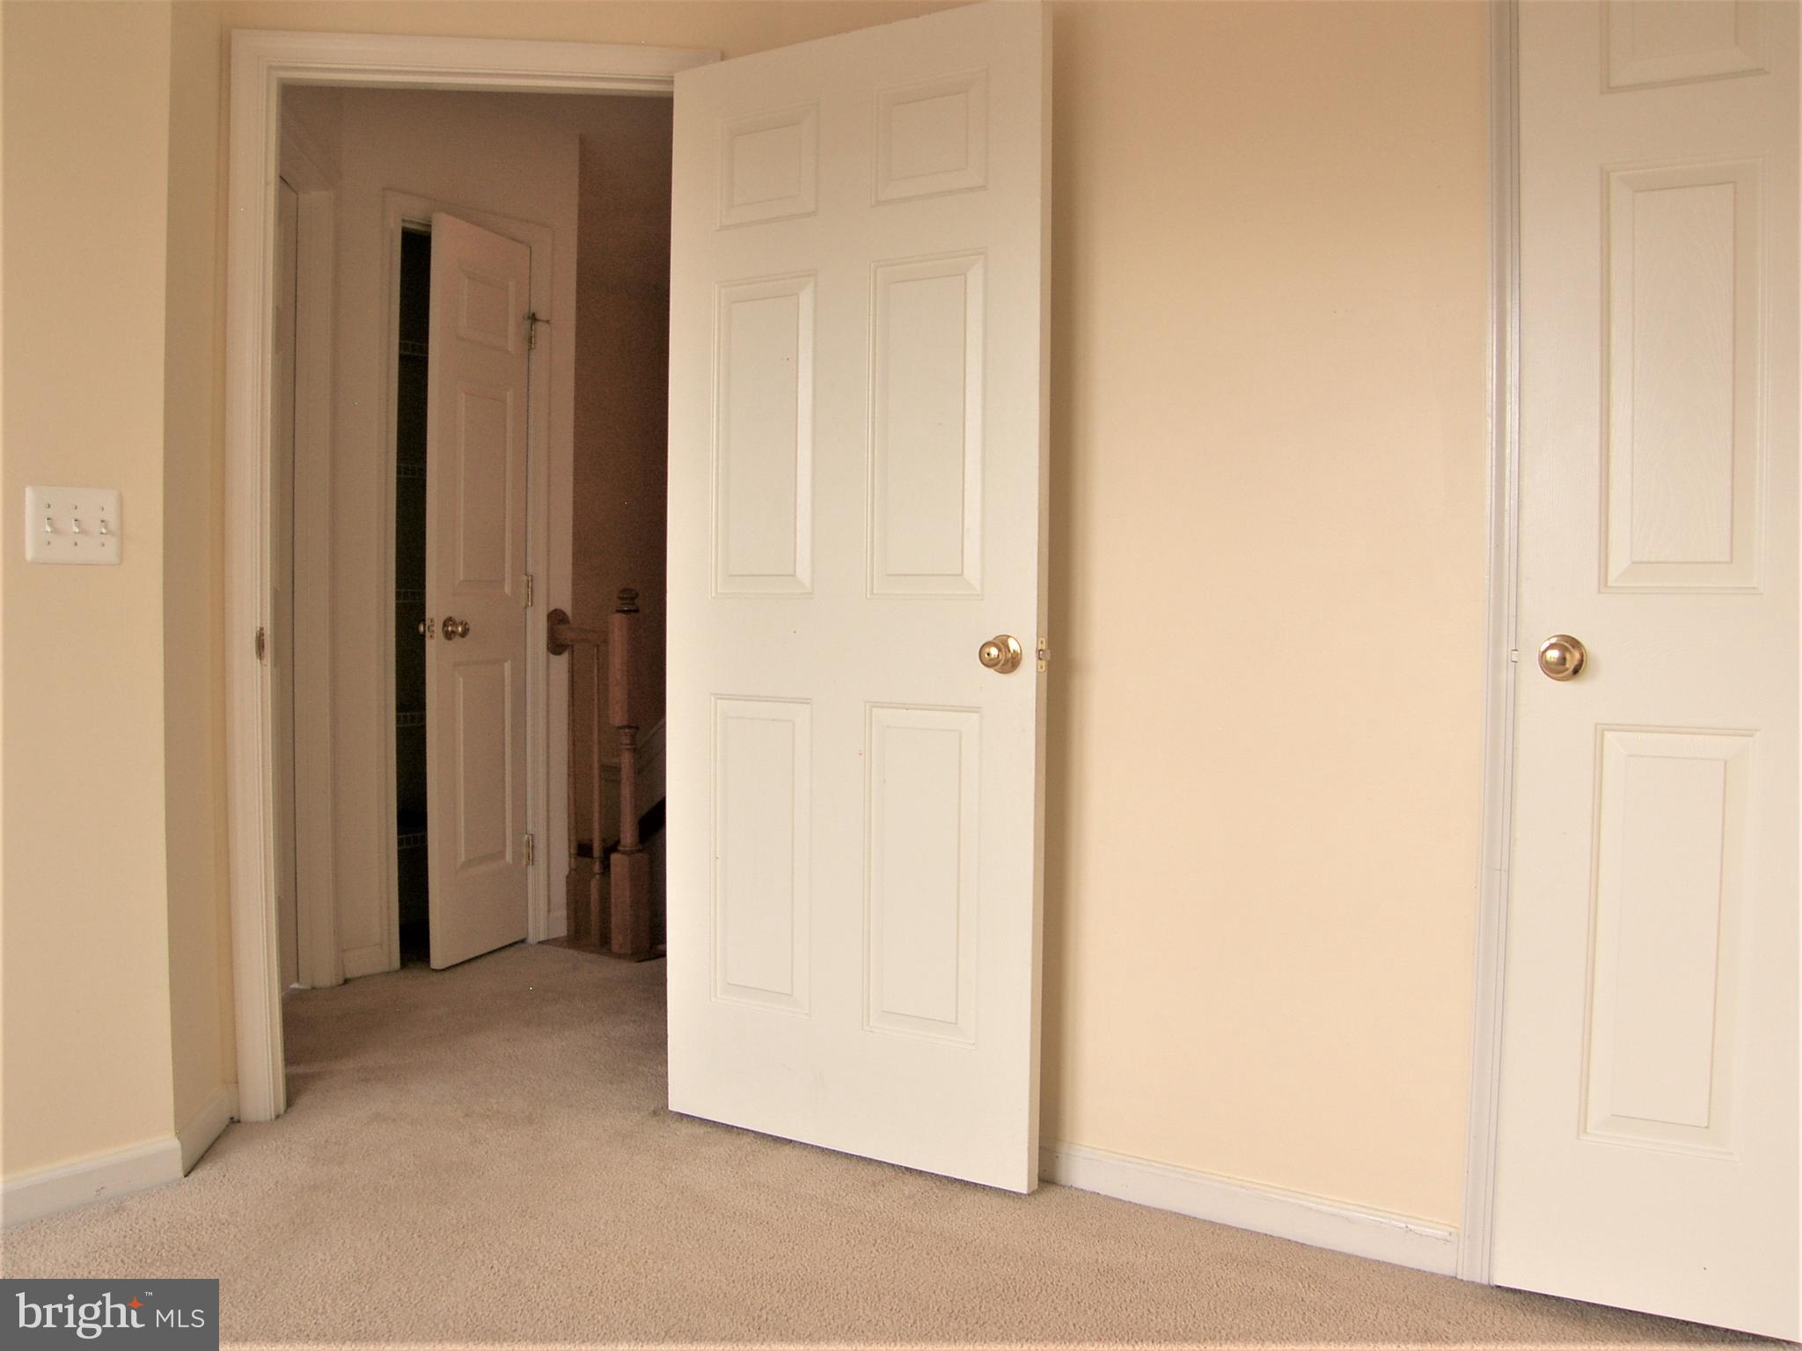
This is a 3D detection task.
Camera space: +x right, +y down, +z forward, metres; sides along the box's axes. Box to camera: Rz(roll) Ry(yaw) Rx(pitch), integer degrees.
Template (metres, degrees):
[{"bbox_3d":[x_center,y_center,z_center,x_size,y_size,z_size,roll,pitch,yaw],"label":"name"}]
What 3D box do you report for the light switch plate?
[{"bbox_3d":[-1.320,-0.240,2.325,0.014,0.120,0.162,2,3,36],"label":"light switch plate"}]

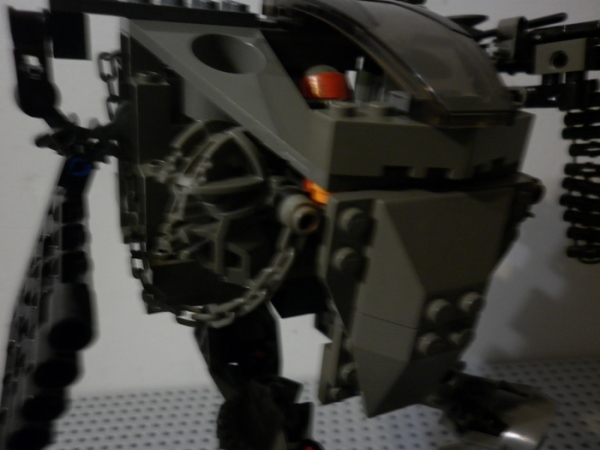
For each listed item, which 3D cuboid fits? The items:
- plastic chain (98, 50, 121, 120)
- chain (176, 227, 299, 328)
[{"bbox_3d":[-0.046,-0.034,0.117,0.005,0.018,0.005,-10,15,-19],"label":"plastic chain"},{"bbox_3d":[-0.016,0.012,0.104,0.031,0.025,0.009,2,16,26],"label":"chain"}]

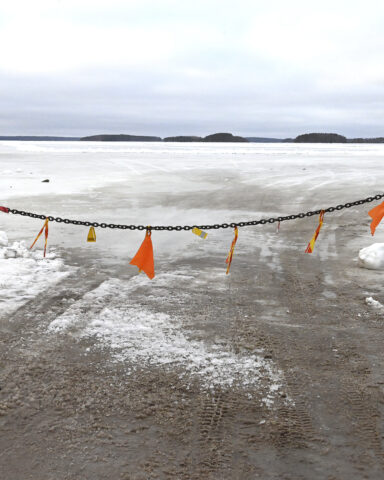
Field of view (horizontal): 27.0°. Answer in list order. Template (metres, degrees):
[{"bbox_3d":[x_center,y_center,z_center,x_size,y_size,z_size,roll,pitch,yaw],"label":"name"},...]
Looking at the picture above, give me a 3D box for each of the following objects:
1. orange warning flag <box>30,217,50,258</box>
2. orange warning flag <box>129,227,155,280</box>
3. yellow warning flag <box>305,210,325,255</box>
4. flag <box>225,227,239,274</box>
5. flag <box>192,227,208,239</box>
[{"bbox_3d":[-1.492,-0.025,7.876,0.190,0.377,0.060,1,7,6],"label":"orange warning flag"},{"bbox_3d":[-0.482,0.131,7.790,0.235,0.502,0.060,1,7,6],"label":"orange warning flag"},{"bbox_3d":[1.163,-0.071,7.592,0.090,0.429,0.060,17,8,4],"label":"yellow warning flag"},{"bbox_3d":[0.380,0.101,7.696,0.090,0.471,0.060,9,8,5],"label":"flag"},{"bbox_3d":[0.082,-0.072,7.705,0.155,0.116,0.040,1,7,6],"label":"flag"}]

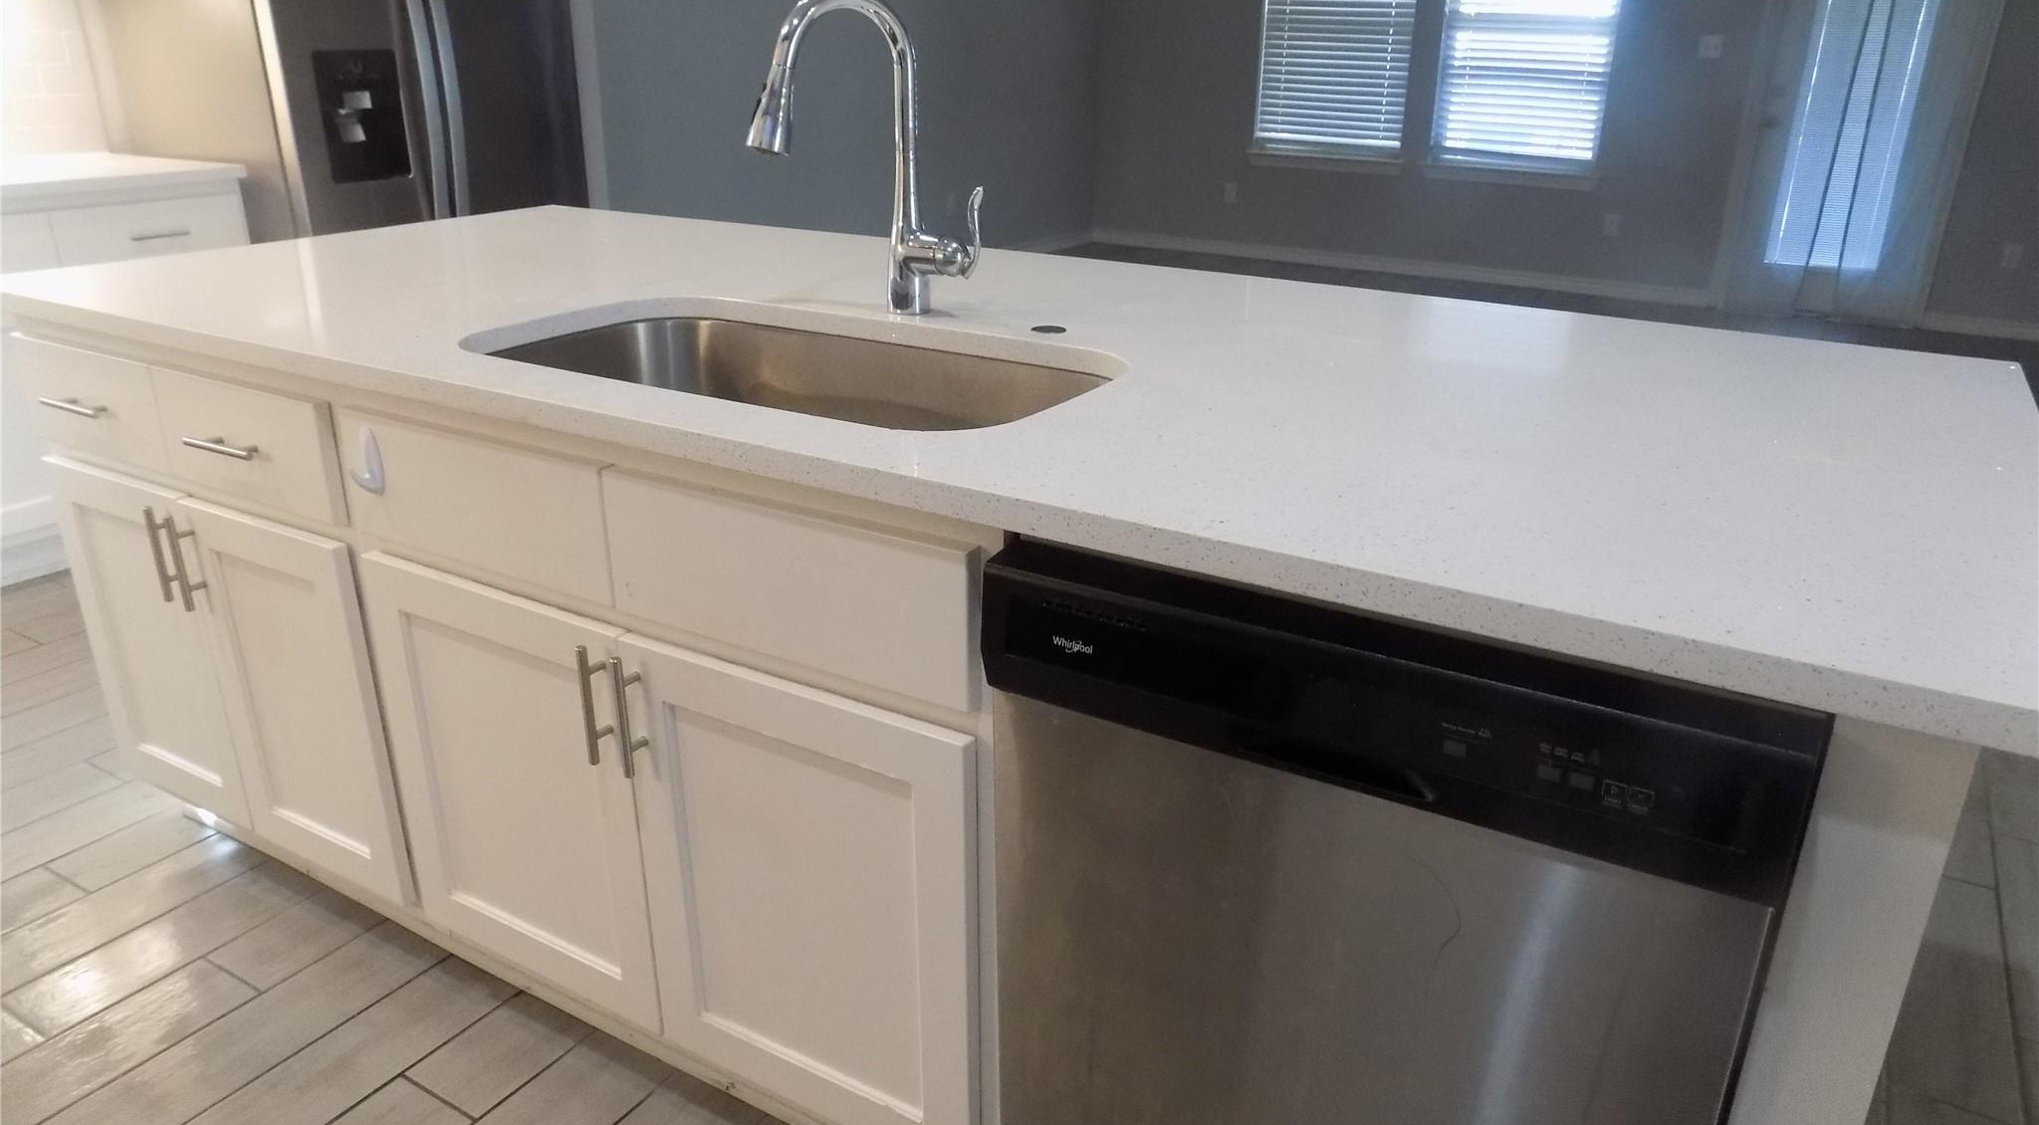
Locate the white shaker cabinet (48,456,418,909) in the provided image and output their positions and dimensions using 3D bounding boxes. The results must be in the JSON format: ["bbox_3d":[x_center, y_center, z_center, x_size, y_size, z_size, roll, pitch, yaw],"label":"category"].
[{"bbox_3d":[-0.983,0.071,2.129,0.709,0.522,0.560,13,24,29],"label":"white shaker cabinet"}]

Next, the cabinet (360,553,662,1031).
[{"bbox_3d":[-0.603,0.271,1.621,0.426,0.517,0.021,13,24,29],"label":"cabinet"}]

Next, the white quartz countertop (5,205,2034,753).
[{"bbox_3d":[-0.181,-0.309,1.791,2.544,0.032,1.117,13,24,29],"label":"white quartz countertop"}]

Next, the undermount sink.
[{"bbox_3d":[-0.257,-0.118,1.643,0.790,0.225,0.470,13,24,29],"label":"undermount sink"}]

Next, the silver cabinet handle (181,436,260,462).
[{"bbox_3d":[-0.979,-0.145,1.672,0.139,0.012,0.036,13,24,29],"label":"silver cabinet handle"}]

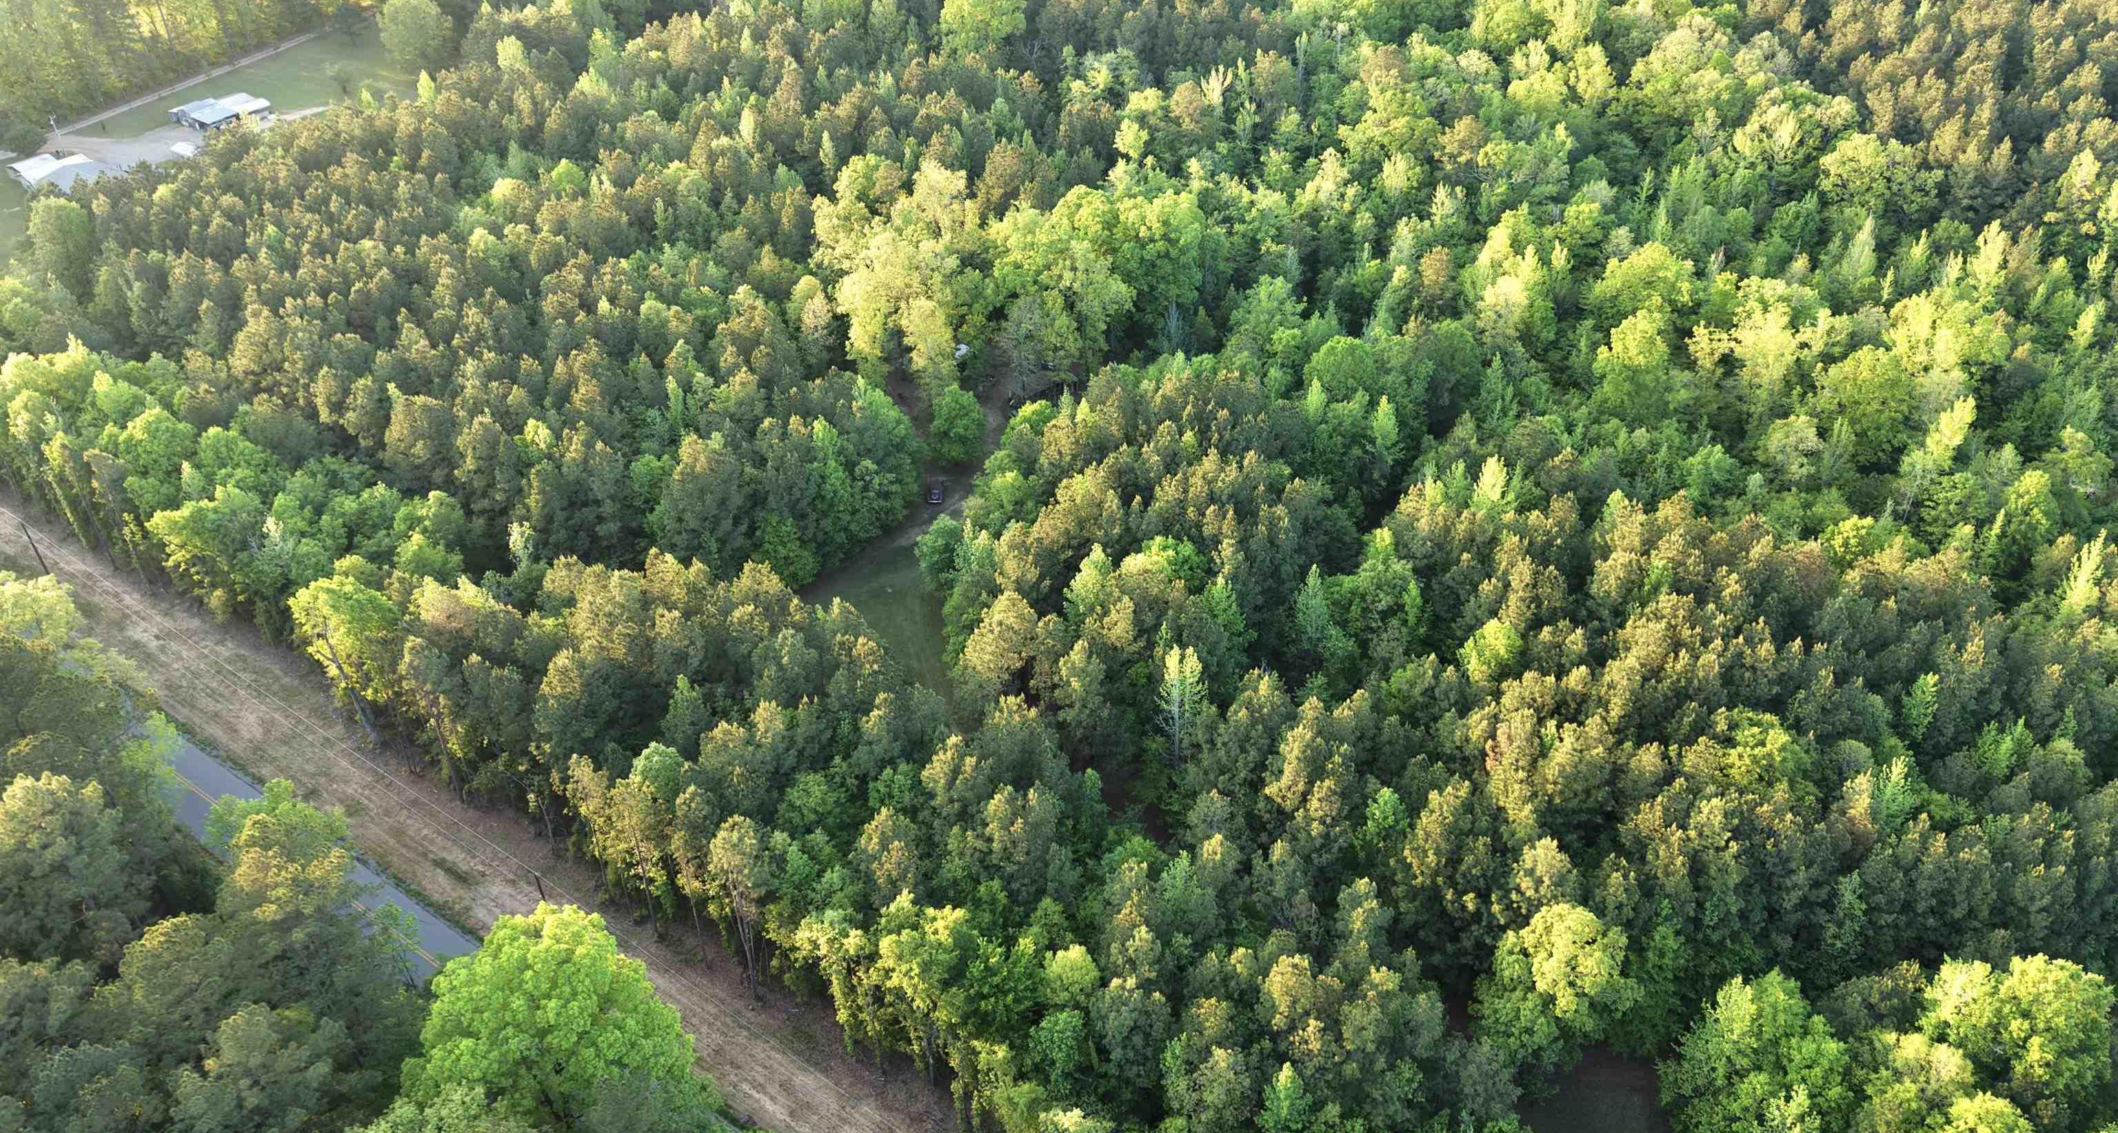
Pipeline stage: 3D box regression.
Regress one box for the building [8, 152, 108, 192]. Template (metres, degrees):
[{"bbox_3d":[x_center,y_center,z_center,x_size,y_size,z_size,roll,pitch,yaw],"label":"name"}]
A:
[{"bbox_3d":[-188.702,-74.730,277.161,16.700,4.200,12.000,25,44,29],"label":"building"}]

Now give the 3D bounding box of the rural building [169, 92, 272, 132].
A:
[{"bbox_3d":[-171.955,-93.203,301.476,12.700,3.800,15.500,25,44,29],"label":"rural building"}]

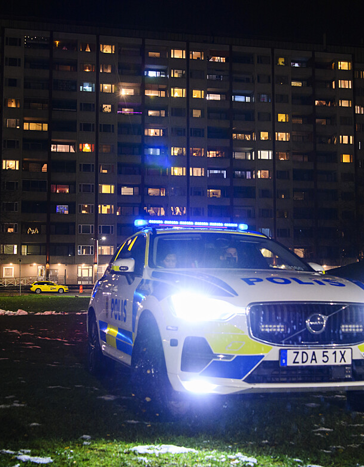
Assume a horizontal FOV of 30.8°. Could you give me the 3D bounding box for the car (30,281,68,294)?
[{"bbox_3d":[-16.527,6.771,82.600,4.780,1.500,1.840,1,-4,-12],"label":"car"}]

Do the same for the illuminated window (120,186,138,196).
[{"bbox_3d":[-7.043,-5.671,89.810,2.550,1.100,0.150,1,-5,-11],"label":"illuminated window"}]

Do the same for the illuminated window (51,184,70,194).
[{"bbox_3d":[-16.329,-5.935,88.790,2.563,1.245,0.150,1,-4,-12],"label":"illuminated window"}]

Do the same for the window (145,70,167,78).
[{"bbox_3d":[-3.594,-22.082,91.916,3.190,1.100,0.150,1,-5,-11],"label":"window"}]

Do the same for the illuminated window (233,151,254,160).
[{"bbox_3d":[8.838,-11.097,94.556,3.285,1.274,0.150,1,-4,-12],"label":"illuminated window"}]

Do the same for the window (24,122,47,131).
[{"bbox_3d":[-19.594,-14.300,88.738,3.121,1.200,0.150,1,-4,-12],"label":"window"}]

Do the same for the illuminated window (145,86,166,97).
[{"bbox_3d":[-3.688,-19.480,91.674,2.970,1.100,0.150,1,-5,-11],"label":"illuminated window"}]

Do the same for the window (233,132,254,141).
[{"bbox_3d":[8.810,-13.680,93.733,3.350,1.100,0.150,1,-5,-11],"label":"window"}]

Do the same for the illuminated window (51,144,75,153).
[{"bbox_3d":[-16.040,-11.443,89.276,3.219,1.200,0.150,1,-4,-12],"label":"illuminated window"}]

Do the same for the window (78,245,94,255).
[{"bbox_3d":[-12.645,2.222,87.460,2.099,1.324,0.150,1,-4,-12],"label":"window"}]

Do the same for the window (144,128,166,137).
[{"bbox_3d":[-3.737,-13.909,91.189,2.820,1.100,0.150,1,-5,-11],"label":"window"}]

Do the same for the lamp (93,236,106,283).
[{"bbox_3d":[-9.358,3.545,75.000,1.600,6.180,0.350,0,-5,0],"label":"lamp"}]

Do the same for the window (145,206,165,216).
[{"bbox_3d":[-3.754,-3.008,91.246,2.882,1.332,0.150,1,-4,-12],"label":"window"}]

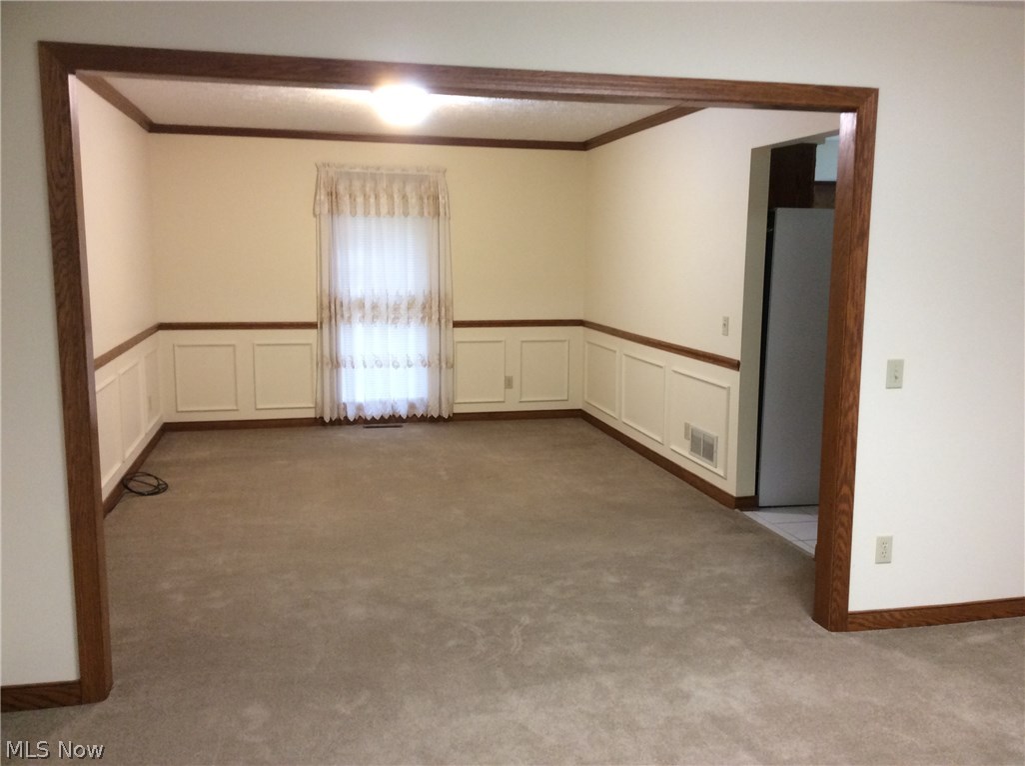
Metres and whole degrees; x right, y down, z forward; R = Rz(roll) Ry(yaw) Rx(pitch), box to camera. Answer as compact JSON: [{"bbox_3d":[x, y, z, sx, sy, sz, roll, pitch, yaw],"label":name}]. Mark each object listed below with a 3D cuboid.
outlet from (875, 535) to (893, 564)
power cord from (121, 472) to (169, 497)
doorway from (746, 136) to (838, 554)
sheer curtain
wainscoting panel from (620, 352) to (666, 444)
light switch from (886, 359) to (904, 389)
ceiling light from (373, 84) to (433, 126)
[{"bbox_3d":[1.496,0.671,3.798,0.071,0.114,0.012,-1,8,-13],"label":"outlet"},{"bbox_3d":[-2.297,0.621,5.960,0.260,0.085,0.400,-1,8,-13],"label":"power cord"},{"bbox_3d":[1.483,-0.220,5.016,0.130,2.073,0.890,-1,8,-13],"label":"doorway"},{"bbox_3d":[-1.068,-0.734,7.885,1.150,2.130,0.120,-1,8,-13],"label":"sheer curtain"},{"bbox_3d":[0.956,0.103,7.024,0.020,0.557,0.875,-1,8,-13],"label":"wainscoting panel"},{"bbox_3d":[1.500,-0.033,3.694,0.071,0.114,0.018,-1,8,-13],"label":"light switch"},{"bbox_3d":[-0.663,-1.688,5.742,0.340,0.140,0.340,-1,8,-13],"label":"ceiling light"}]

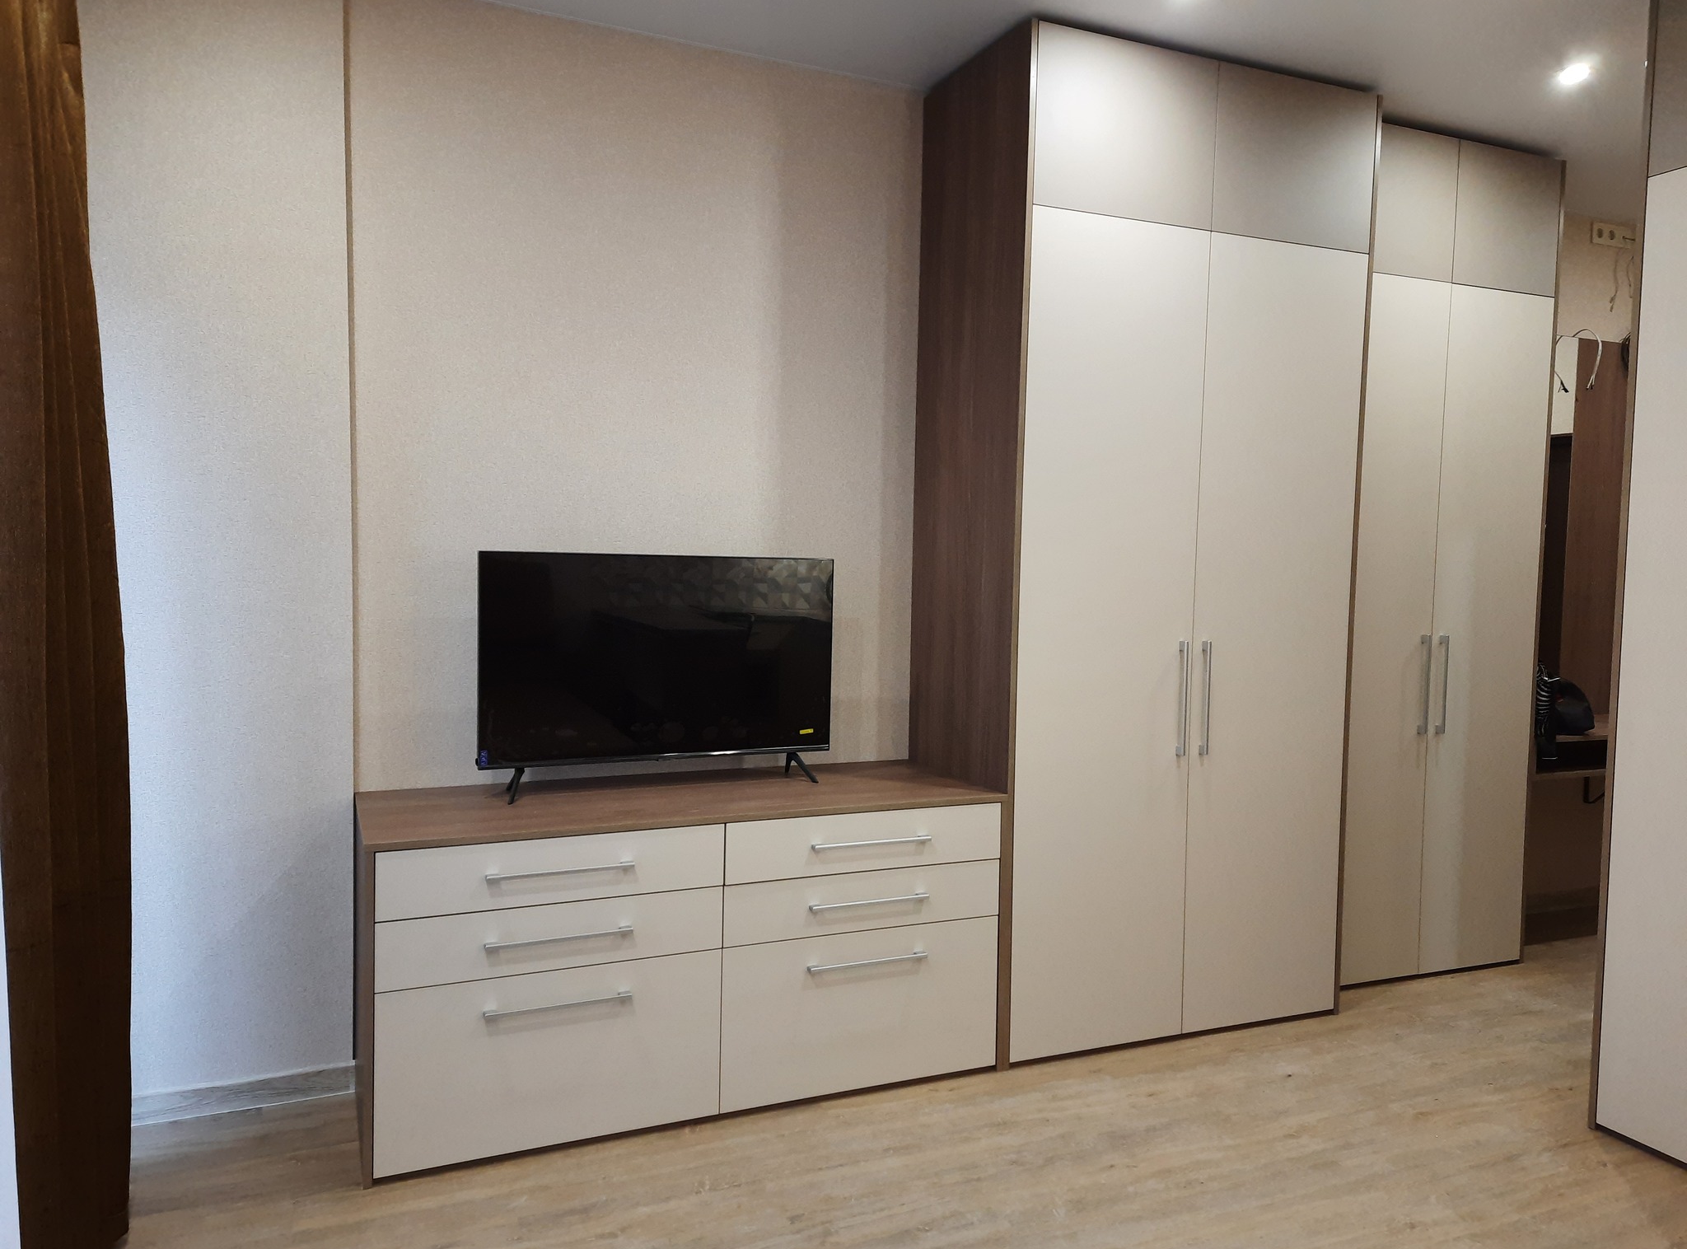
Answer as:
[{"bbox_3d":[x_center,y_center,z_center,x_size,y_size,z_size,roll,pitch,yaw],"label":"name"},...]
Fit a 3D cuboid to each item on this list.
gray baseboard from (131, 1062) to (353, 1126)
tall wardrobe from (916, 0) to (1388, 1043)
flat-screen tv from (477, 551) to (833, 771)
[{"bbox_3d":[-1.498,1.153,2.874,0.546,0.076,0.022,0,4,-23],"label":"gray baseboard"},{"bbox_3d":[0.895,-0.192,3.579,1.209,2.768,0.605,0,4,-23],"label":"tall wardrobe"},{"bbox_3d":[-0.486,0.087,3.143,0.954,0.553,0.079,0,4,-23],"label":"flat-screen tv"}]

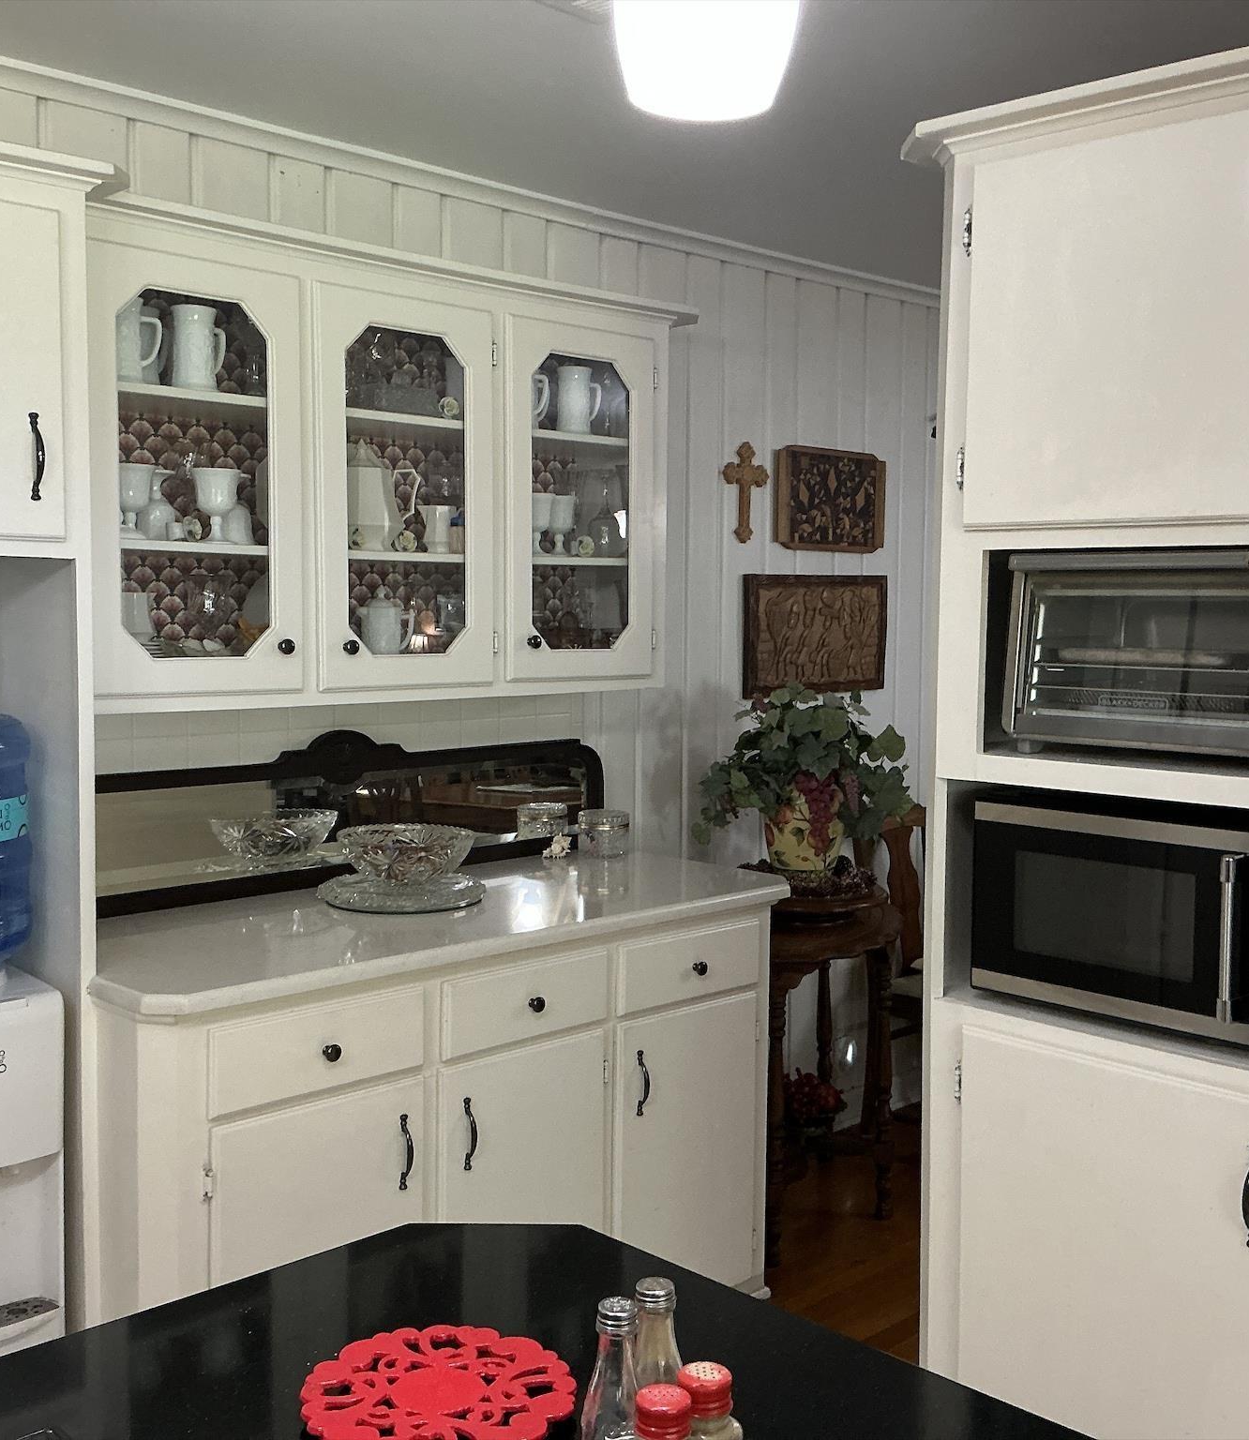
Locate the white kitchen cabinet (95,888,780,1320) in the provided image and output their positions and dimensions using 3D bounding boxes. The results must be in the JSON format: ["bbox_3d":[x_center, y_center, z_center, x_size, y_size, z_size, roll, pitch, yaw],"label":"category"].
[{"bbox_3d":[-0.422,0.843,3.143,1.485,0.886,0.625,-4,6,-44],"label":"white kitchen cabinet"}]

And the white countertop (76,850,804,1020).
[{"bbox_3d":[-0.380,0.390,3.126,1.573,0.036,0.650,-4,6,-44],"label":"white countertop"}]

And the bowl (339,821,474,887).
[{"bbox_3d":[-0.445,0.282,3.175,0.275,0.104,0.275,1,4,0],"label":"bowl"}]

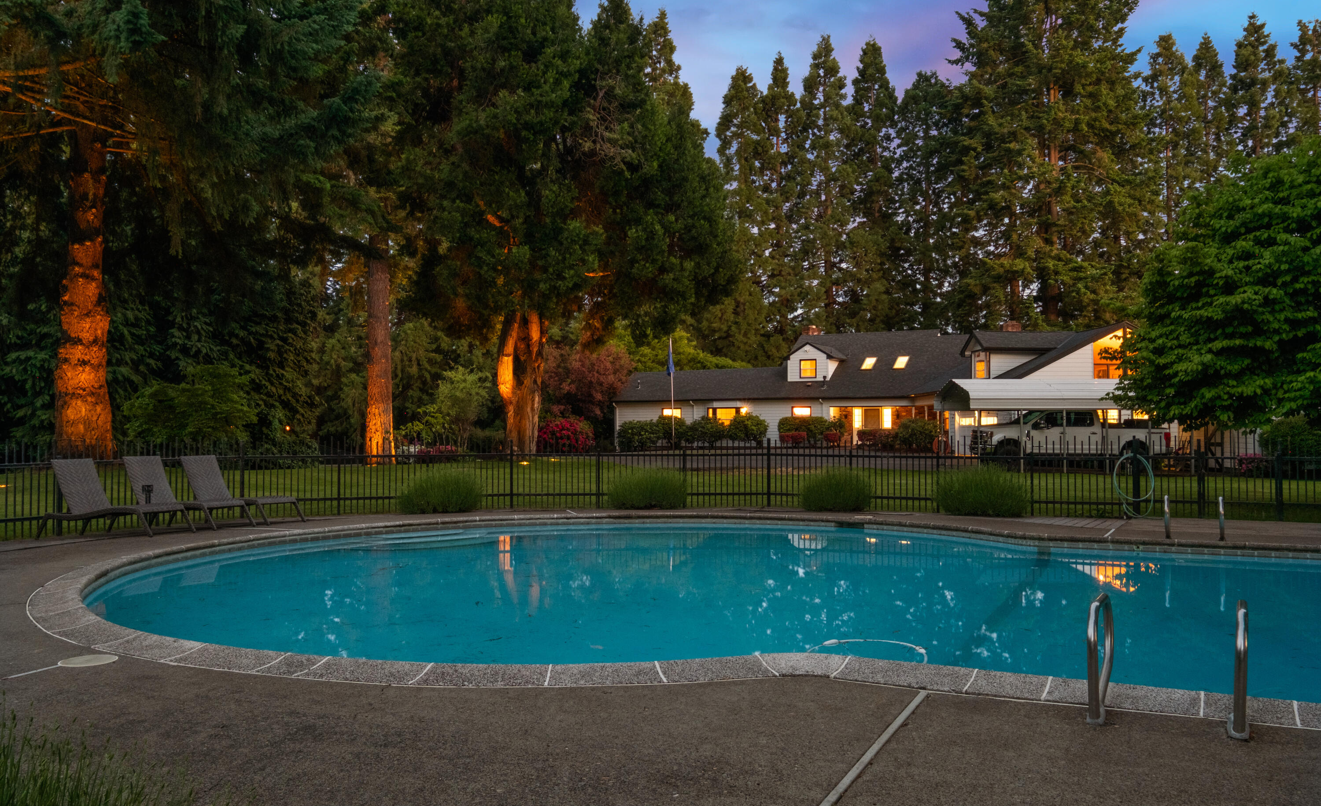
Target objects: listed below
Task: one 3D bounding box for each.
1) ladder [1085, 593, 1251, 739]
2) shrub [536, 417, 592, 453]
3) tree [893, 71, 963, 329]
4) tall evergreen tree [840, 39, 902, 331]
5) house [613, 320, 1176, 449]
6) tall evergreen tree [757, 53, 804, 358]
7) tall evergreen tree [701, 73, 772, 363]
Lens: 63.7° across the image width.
[{"bbox_3d":[2.665,1.318,5.580,0.730,0.610,0.620,0,-1,25],"label":"ladder"},{"bbox_3d":[-4.328,1.519,48.480,2.600,1.750,2.400,0,-1,0],"label":"shrub"},{"bbox_3d":[18.303,-9.975,73.196,5.100,25.645,5.100,0,-1,0],"label":"tree"},{"bbox_3d":[14.678,-11.199,74.219,4.800,28.129,4.800,0,-1,0],"label":"tall evergreen tree"},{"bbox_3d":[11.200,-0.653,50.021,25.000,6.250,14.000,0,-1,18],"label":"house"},{"bbox_3d":[8.475,-10.887,75.213,4.500,27.543,4.500,0,-1,0],"label":"tall evergreen tree"},{"bbox_3d":[5.418,-10.600,76.208,5.200,27.005,5.200,0,-1,0],"label":"tall evergreen tree"}]

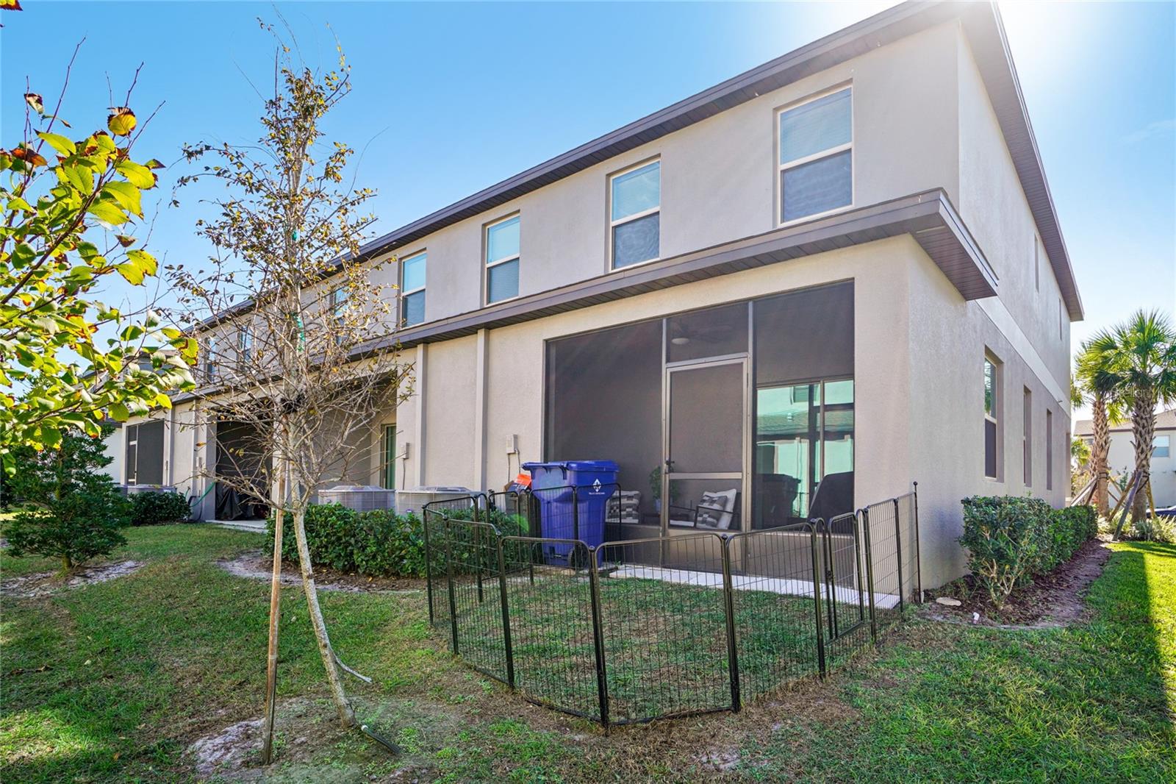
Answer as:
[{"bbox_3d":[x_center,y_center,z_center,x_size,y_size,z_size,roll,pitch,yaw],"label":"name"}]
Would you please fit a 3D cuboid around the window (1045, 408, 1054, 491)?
[{"bbox_3d":[10.603,1.329,13.500,0.130,1.650,0.970,-4,-6,42],"label":"window"}]

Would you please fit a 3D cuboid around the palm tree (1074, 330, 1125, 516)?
[{"bbox_3d":[17.584,1.062,20.000,2.300,6.200,2.300,-4,-6,40],"label":"palm tree"}]

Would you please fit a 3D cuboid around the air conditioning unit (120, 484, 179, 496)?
[{"bbox_3d":[-10.501,2.665,14.100,0.850,0.850,0.850,-4,-6,40],"label":"air conditioning unit"}]

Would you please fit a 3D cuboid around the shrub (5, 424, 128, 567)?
[{"bbox_3d":[-7.273,1.448,8.200,1.550,2.000,1.550,-4,-6,40],"label":"shrub"}]

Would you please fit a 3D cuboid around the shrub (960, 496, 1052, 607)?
[{"bbox_3d":[3.757,1.416,5.300,0.760,0.900,0.760,-4,-6,42],"label":"shrub"}]

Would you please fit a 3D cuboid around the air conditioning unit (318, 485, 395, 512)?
[{"bbox_3d":[-3.387,1.824,8.650,0.820,0.870,0.820,-4,-6,40],"label":"air conditioning unit"}]

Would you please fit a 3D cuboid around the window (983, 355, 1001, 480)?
[{"bbox_3d":[5.542,0.352,8.050,0.130,1.620,1.080,-4,-6,42],"label":"window"}]

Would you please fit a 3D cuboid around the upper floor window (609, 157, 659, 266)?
[{"bbox_3d":[0.719,-2.706,9.020,0.920,1.500,0.120,-4,-6,40],"label":"upper floor window"}]

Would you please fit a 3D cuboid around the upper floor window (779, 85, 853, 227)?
[{"bbox_3d":[2.851,-2.948,7.370,0.910,1.500,0.120,-4,-6,40],"label":"upper floor window"}]

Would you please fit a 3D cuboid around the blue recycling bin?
[{"bbox_3d":[-0.199,1.371,6.700,0.680,1.100,0.820,-4,-6,40],"label":"blue recycling bin"}]

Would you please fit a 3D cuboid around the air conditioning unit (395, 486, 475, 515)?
[{"bbox_3d":[-1.993,1.671,7.750,0.820,0.870,0.820,-4,-6,40],"label":"air conditioning unit"}]

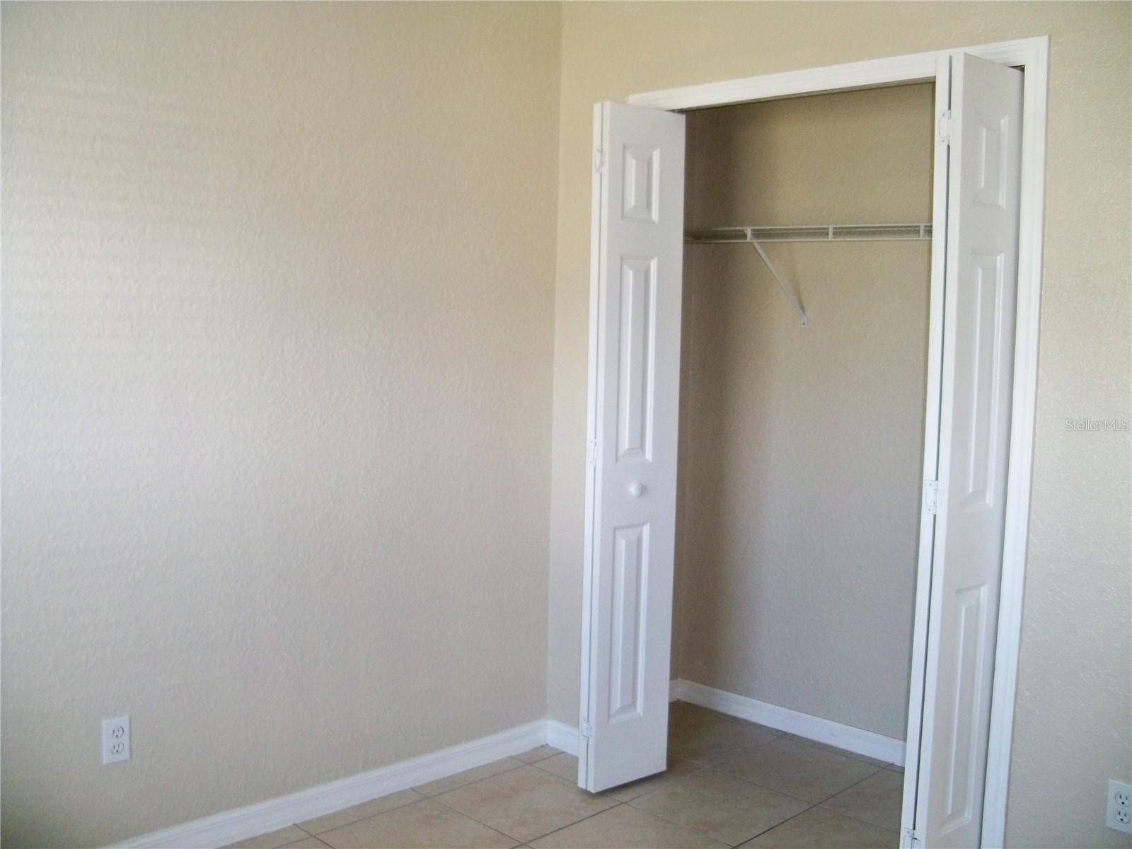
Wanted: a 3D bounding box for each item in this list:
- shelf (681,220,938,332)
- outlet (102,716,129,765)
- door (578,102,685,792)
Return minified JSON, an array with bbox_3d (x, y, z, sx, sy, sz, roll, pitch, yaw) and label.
[{"bbox_3d":[0.892,-0.448,3.530,1.500,0.310,0.310,6,7,45],"label":"shelf"},{"bbox_3d":[-1.088,0.768,2.780,0.008,0.115,0.071,6,7,45],"label":"outlet"},{"bbox_3d":[0.196,0.084,3.405,0.302,2.007,0.075,-3,7,-41],"label":"door"}]

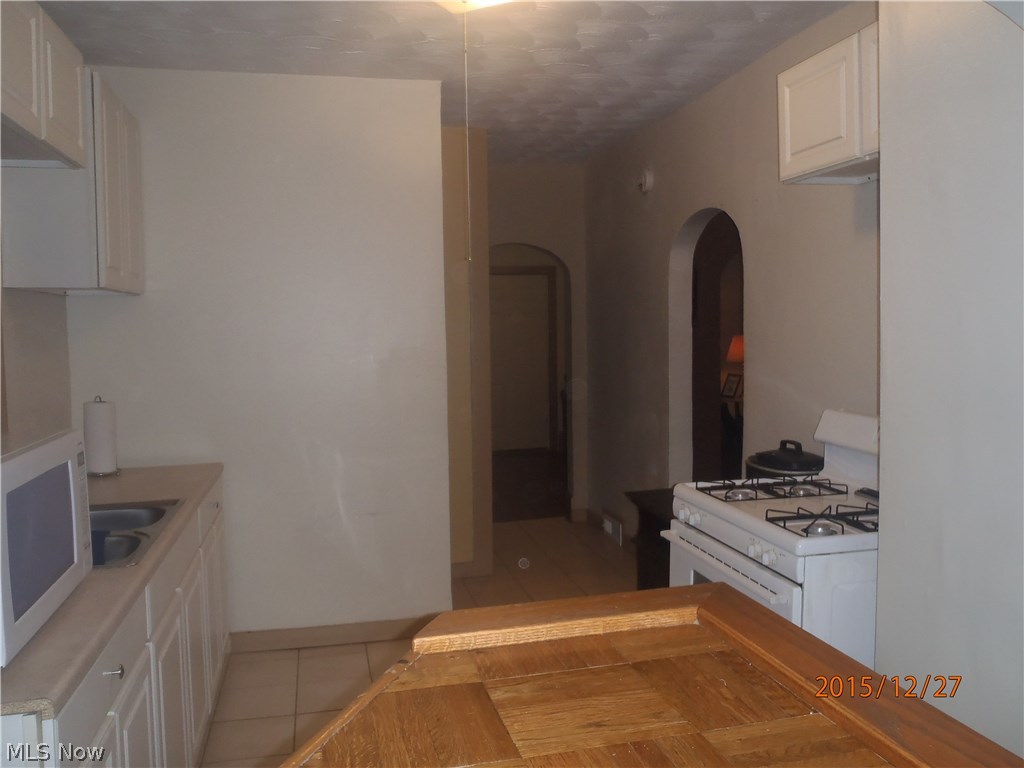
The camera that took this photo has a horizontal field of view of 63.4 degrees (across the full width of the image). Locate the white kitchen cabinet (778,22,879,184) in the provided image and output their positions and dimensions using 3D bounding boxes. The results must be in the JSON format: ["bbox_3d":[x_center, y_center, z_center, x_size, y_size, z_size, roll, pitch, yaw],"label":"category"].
[{"bbox_3d":[1.194,-0.880,2.534,0.320,0.383,0.870,-2,4,-13],"label":"white kitchen cabinet"}]

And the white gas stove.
[{"bbox_3d":[0.989,0.727,2.787,0.710,1.183,0.780,-2,4,-13],"label":"white gas stove"}]

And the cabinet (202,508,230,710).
[{"bbox_3d":[-1.527,0.928,3.427,0.600,0.710,0.700,-2,4,-13],"label":"cabinet"}]

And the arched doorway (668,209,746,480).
[{"bbox_3d":[1.064,0.154,4.327,0.155,2.090,0.850,-2,4,-13],"label":"arched doorway"}]

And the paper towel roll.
[{"bbox_3d":[-1.804,0.225,3.633,0.133,0.332,0.133,-2,4,-13],"label":"paper towel roll"}]

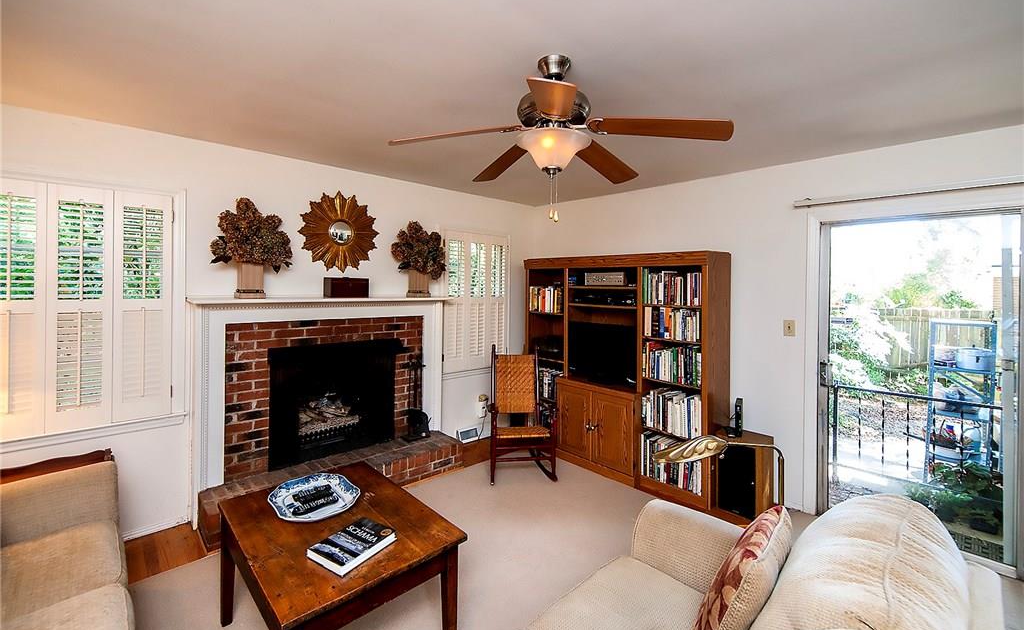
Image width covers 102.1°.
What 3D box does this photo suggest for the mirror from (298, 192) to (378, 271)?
[{"bbox_3d":[-1.352,-0.657,3.281,0.622,0.640,0.050,-2,3,-43],"label":"mirror"}]

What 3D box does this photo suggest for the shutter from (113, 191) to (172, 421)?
[{"bbox_3d":[-2.231,-0.054,2.508,0.266,1.356,0.035,-2,3,-43],"label":"shutter"}]

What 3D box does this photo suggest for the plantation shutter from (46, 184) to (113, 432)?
[{"bbox_3d":[-2.425,-0.041,2.330,0.261,1.354,0.035,-2,3,-43],"label":"plantation shutter"}]

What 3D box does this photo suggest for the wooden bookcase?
[{"bbox_3d":[0.926,0.382,3.667,0.540,1.805,1.930,-2,3,-43],"label":"wooden bookcase"}]

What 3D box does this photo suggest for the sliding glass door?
[{"bbox_3d":[2.394,0.387,2.503,0.080,1.980,0.880,-2,3,-43],"label":"sliding glass door"}]

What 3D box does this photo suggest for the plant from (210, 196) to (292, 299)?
[{"bbox_3d":[-1.716,-0.442,2.758,0.455,0.661,0.330,-2,3,-43],"label":"plant"}]

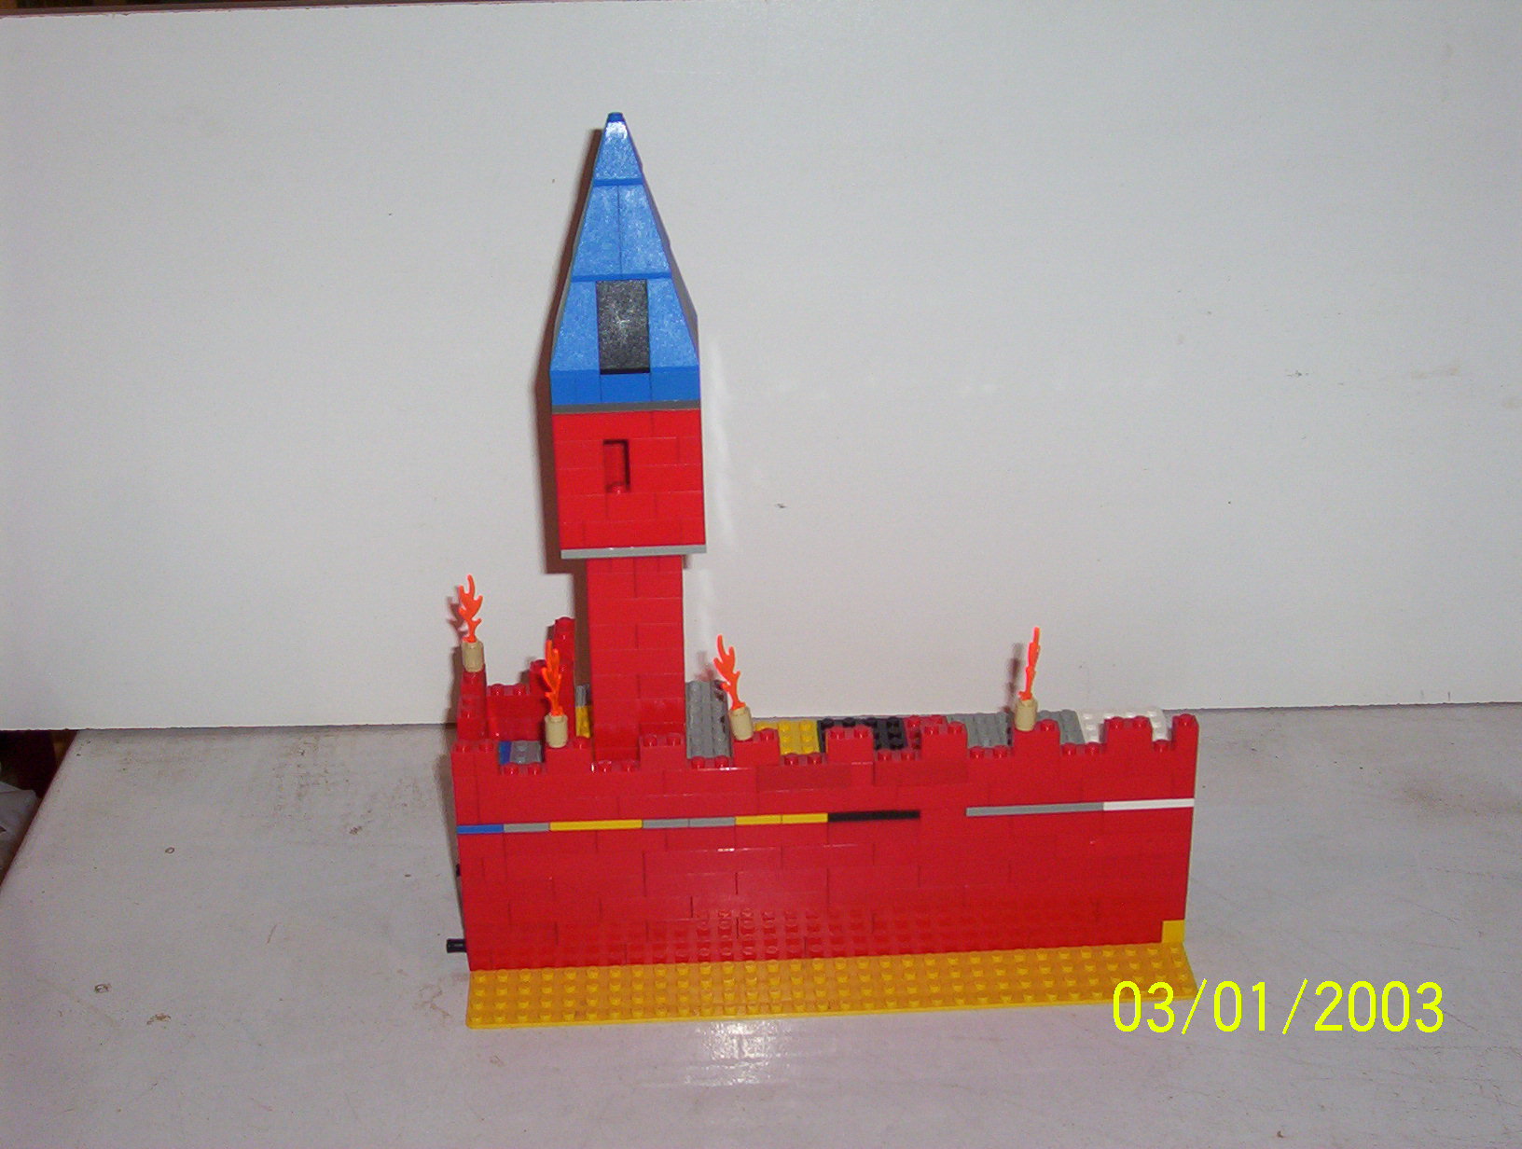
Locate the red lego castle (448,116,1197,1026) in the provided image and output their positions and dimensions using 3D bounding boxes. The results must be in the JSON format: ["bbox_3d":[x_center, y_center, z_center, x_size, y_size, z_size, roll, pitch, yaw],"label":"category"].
[{"bbox_3d":[0.017,-0.013,0.996,0.263,0.307,0.128,-2,27,-2],"label":"red lego castle"}]

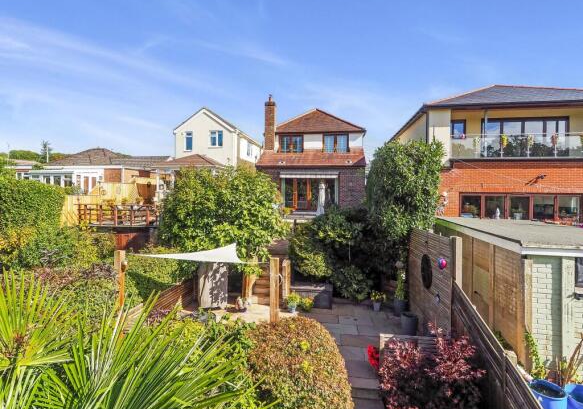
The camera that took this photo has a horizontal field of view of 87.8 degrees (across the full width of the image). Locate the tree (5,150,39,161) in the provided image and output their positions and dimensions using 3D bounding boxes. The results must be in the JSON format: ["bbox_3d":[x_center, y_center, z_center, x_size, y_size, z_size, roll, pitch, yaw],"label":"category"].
[{"bbox_3d":[-49.000,-6.300,56.000,6.500,6.500,6.000,0,1,0],"label":"tree"}]

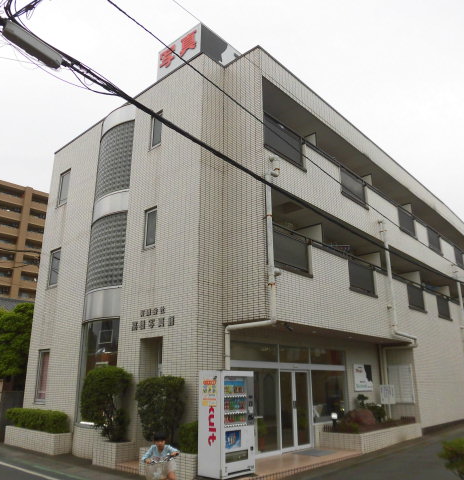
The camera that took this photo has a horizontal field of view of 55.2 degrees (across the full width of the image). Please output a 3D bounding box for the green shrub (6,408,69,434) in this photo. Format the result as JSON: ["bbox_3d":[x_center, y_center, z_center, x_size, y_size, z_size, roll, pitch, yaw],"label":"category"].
[{"bbox_3d":[-5.378,4.977,12.306,2.935,0.537,0.517,-15,-23,40],"label":"green shrub"}]

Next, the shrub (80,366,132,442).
[{"bbox_3d":[-2.867,3.757,10.180,1.250,1.650,1.100,-15,-23,40],"label":"shrub"}]

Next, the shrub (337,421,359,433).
[{"bbox_3d":[3.068,4.973,11.812,0.580,0.340,0.580,-15,-23,40],"label":"shrub"}]

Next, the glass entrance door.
[{"bbox_3d":[1.614,4.324,11.300,0.089,1.871,1.294,-15,-23,40],"label":"glass entrance door"}]

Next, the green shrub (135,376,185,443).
[{"bbox_3d":[-1.449,3.410,8.911,1.144,1.313,0.716,-15,-23,40],"label":"green shrub"}]

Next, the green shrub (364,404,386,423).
[{"bbox_3d":[4.369,5.289,13.487,0.617,0.597,0.597,-15,-23,40],"label":"green shrub"}]

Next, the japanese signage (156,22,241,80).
[{"bbox_3d":[-0.927,-4.990,13.149,1.820,1.300,1.800,-15,-23,39],"label":"japanese signage"}]

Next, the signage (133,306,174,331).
[{"bbox_3d":[-1.855,1.824,10.295,1.592,0.487,0.050,-15,-23,40],"label":"signage"}]

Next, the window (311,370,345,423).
[{"bbox_3d":[2.811,4.565,12.969,0.100,1.360,1.850,-15,-23,40],"label":"window"}]

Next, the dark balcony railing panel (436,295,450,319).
[{"bbox_3d":[8.610,2.811,18.133,0.100,0.820,1.500,-15,-23,39],"label":"dark balcony railing panel"}]

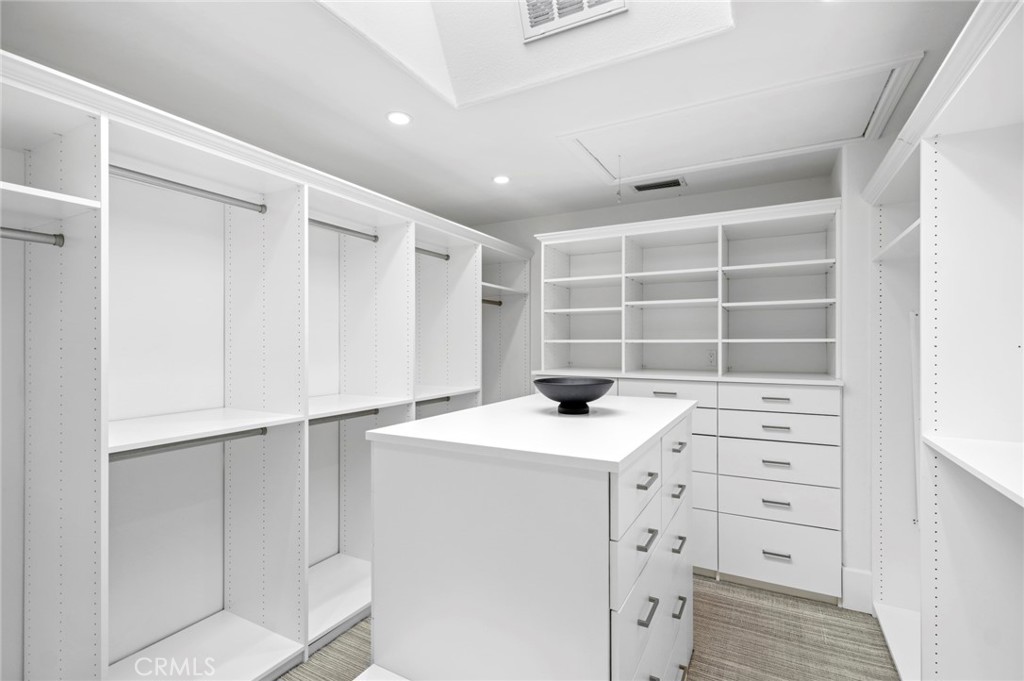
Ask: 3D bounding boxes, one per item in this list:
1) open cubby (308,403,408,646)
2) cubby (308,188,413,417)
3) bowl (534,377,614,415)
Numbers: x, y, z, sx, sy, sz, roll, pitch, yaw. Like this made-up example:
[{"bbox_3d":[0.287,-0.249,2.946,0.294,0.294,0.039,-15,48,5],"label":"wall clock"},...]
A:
[{"bbox_3d":[-1.011,0.869,2.494,0.610,1.012,0.712,0,0,29],"label":"open cubby"},{"bbox_3d":[-1.015,-0.169,2.502,0.610,1.053,0.712,0,0,29],"label":"cubby"},{"bbox_3d":[0.238,0.216,1.742,0.307,0.118,0.307,0,0,0],"label":"bowl"}]

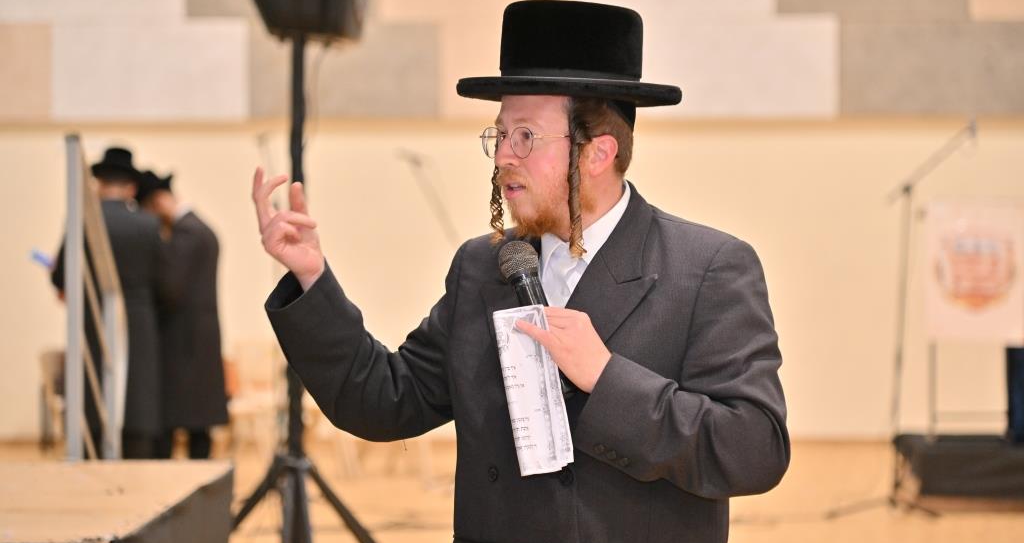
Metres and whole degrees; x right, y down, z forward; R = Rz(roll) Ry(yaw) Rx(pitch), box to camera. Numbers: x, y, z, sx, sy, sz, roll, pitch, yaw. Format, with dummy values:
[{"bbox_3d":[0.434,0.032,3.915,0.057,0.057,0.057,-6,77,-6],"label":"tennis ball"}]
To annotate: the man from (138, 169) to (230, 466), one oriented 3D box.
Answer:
[{"bbox_3d":[-1.845,0.264,19.000,0.520,1.660,0.520,0,1,12],"label":"man"}]

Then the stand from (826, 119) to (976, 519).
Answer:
[{"bbox_3d":[1.866,0.216,16.350,0.720,1.890,0.600,0,1,0],"label":"stand"}]

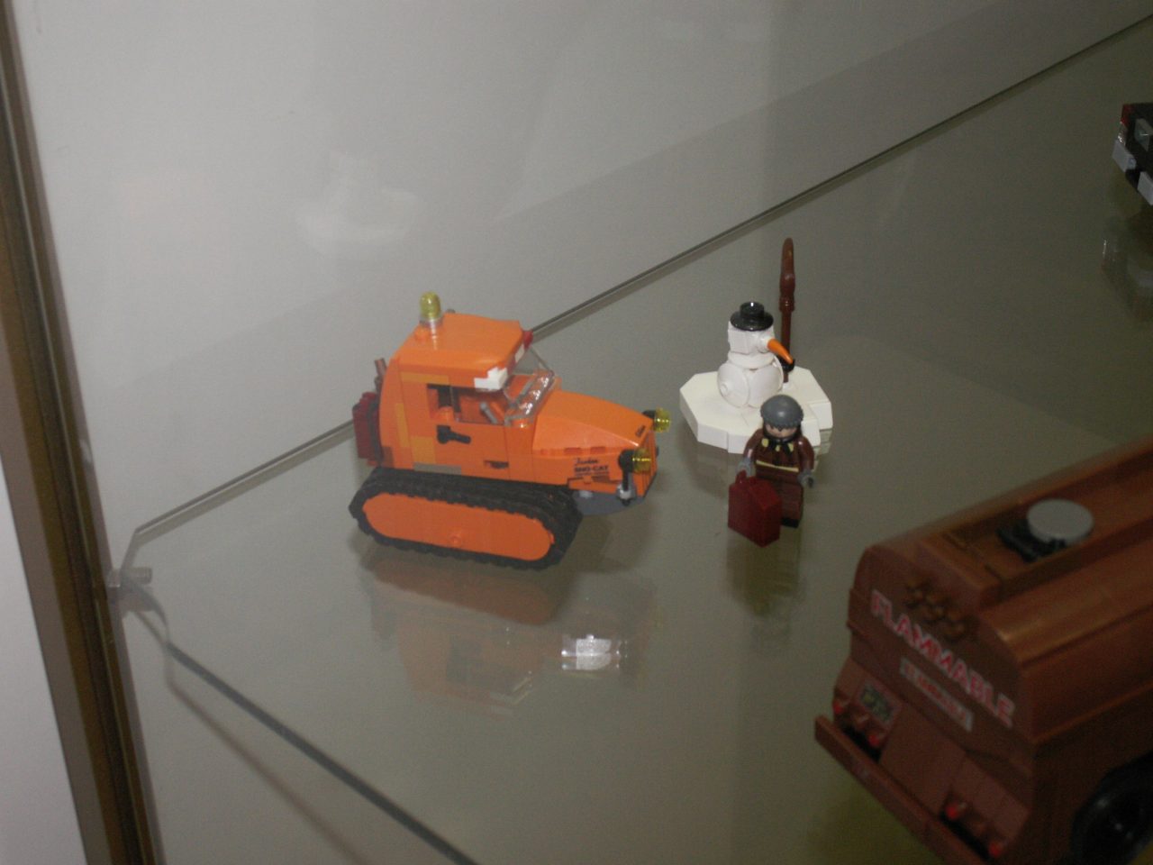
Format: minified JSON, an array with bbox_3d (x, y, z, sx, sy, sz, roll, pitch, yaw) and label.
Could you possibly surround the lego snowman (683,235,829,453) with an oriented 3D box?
[{"bbox_3d":[0.062,-0.032,0.647,0.052,0.062,0.052,-26,40,-34],"label":"lego snowman"}]

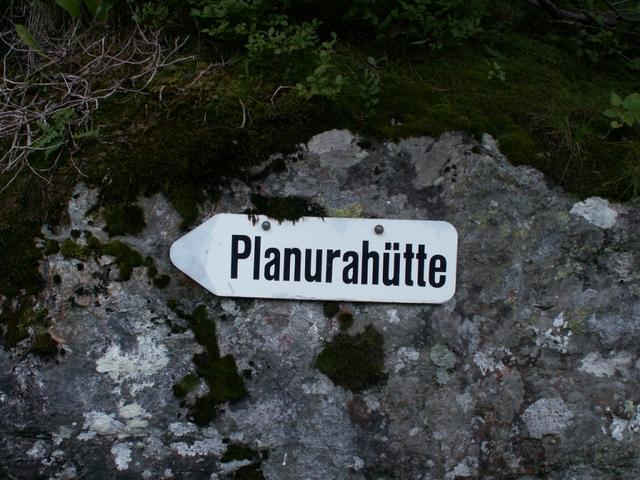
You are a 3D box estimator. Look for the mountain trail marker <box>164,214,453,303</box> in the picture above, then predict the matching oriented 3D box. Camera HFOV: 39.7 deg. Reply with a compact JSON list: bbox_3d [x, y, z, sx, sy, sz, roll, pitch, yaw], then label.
[{"bbox_3d":[-0.009,0.027,1.310,0.424,0.122,0.010,2,2,1],"label":"mountain trail marker"}]

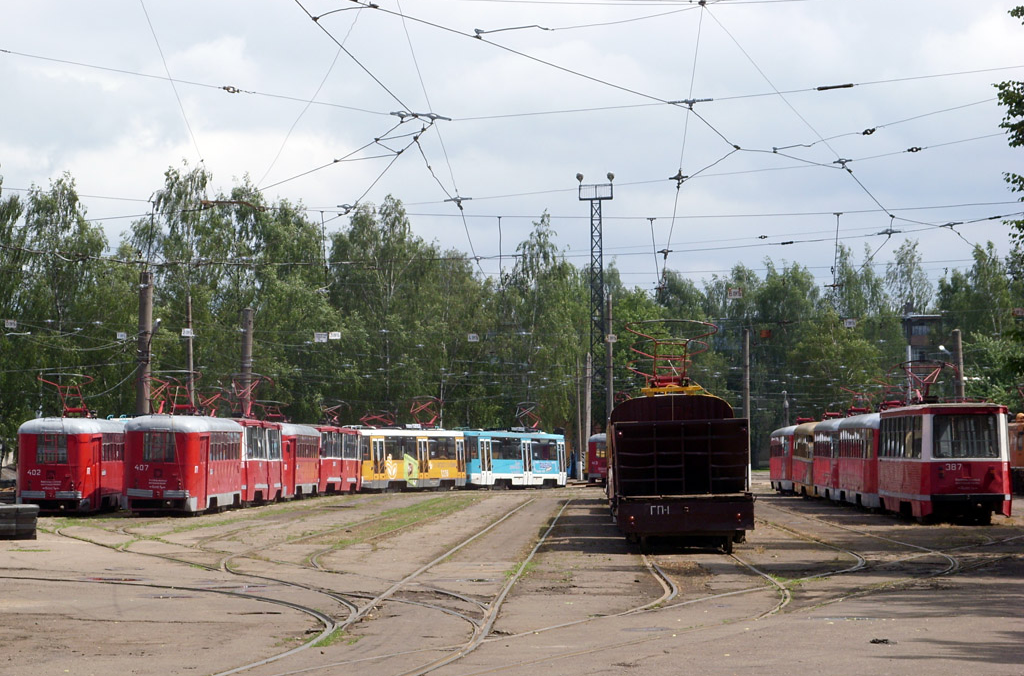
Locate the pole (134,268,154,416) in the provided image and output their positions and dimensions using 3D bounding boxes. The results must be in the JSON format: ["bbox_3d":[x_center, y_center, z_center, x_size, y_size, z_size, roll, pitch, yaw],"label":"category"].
[{"bbox_3d":[-14.300,1.943,131.156,0.460,8.970,0.460,2,-2,0],"label":"pole"}]

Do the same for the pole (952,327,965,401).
[{"bbox_3d":[25.020,3.985,188.154,0.470,8.870,0.470,-3,-2,0],"label":"pole"}]

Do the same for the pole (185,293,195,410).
[{"bbox_3d":[-14.264,2.623,150.155,0.270,8.940,0.270,-1,-2,0],"label":"pole"}]

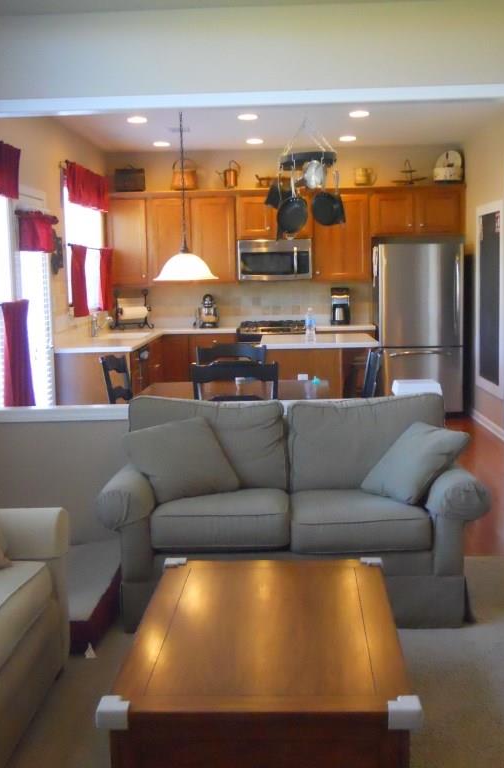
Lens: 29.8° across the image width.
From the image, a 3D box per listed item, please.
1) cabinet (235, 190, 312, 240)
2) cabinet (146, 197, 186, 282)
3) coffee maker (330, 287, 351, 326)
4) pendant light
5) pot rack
[{"bbox_3d":[0.243,-1.770,10.008,0.775,0.500,0.330,-1,7,2],"label":"cabinet"},{"bbox_3d":[-0.882,-1.524,10.076,0.430,0.900,0.330,-1,7,2],"label":"cabinet"},{"bbox_3d":[0.921,-0.820,9.887,0.190,0.380,0.240,-1,7,2],"label":"coffee maker"},{"bbox_3d":[-0.426,-1.276,5.857,0.415,1.250,0.415,-1,7,2],"label":"pendant light"},{"bbox_3d":[0.446,-1.915,7.484,0.450,0.450,0.420,-1,7,2],"label":"pot rack"}]

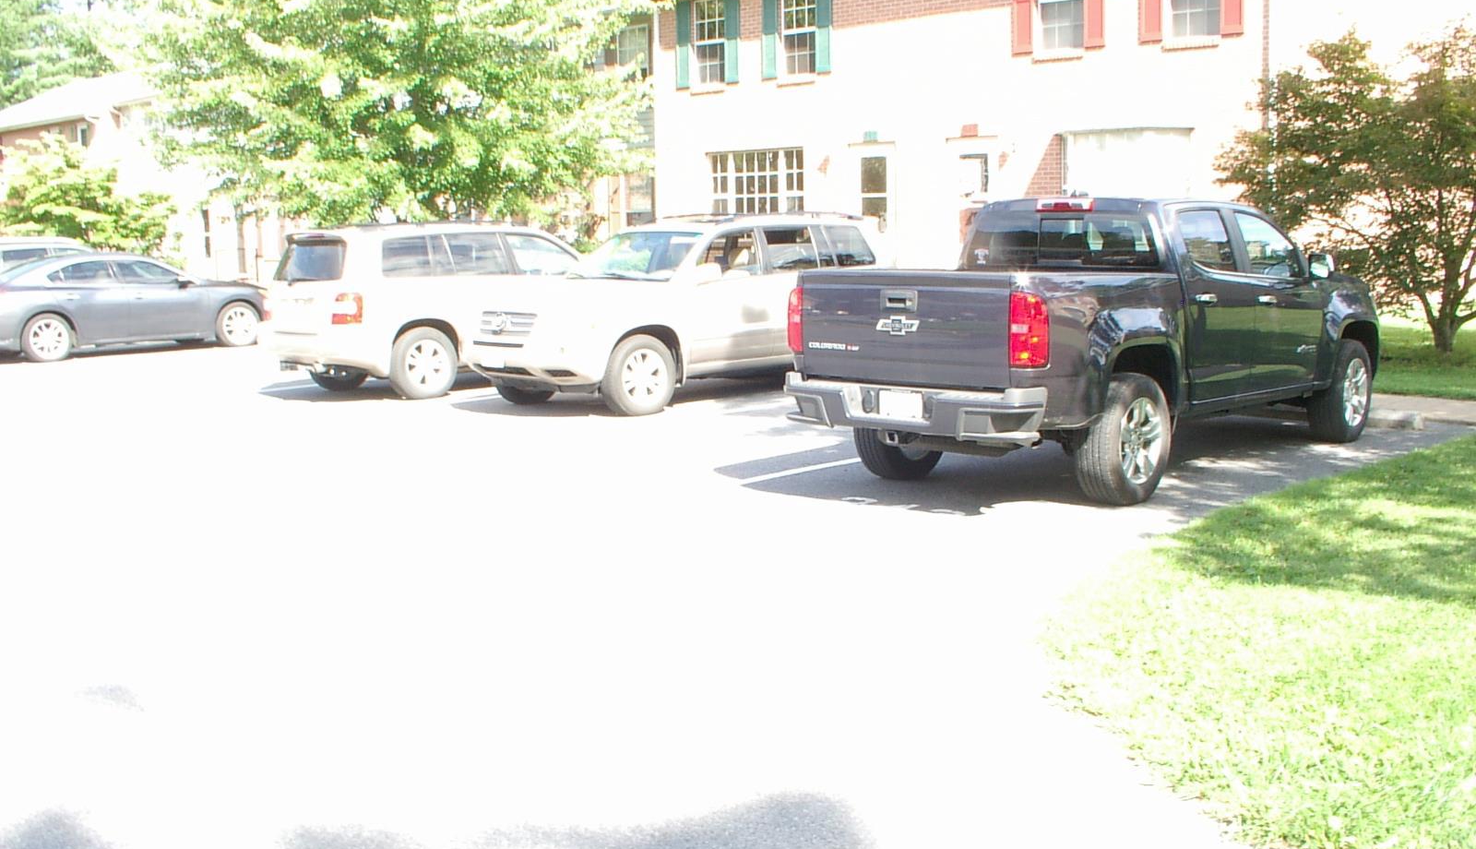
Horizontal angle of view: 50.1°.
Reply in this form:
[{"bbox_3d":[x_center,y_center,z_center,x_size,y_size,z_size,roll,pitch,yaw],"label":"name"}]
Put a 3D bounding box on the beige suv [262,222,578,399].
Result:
[{"bbox_3d":[-2.877,-1.327,17.730,1.830,1.730,4.690,6,9,43],"label":"beige suv"}]

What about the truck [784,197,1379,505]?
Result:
[{"bbox_3d":[2.686,-0.627,10.788,1.890,1.790,5.400,5,9,42],"label":"truck"}]

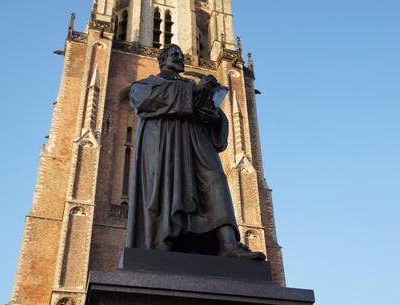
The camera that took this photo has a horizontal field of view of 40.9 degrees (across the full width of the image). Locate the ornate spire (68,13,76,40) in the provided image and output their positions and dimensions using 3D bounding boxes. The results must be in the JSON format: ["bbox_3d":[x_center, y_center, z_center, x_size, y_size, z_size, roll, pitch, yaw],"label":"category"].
[{"bbox_3d":[-11.733,-11.619,49.080,0.420,3.380,0.420,9,-36,-15],"label":"ornate spire"}]

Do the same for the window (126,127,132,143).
[{"bbox_3d":[-5.832,-1.412,44.351,0.420,1.641,0.300,9,-36,-15],"label":"window"}]

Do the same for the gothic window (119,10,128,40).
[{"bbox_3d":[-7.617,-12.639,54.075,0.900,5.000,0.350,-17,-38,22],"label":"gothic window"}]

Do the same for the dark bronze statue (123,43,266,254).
[{"bbox_3d":[-0.102,-0.084,5.587,0.950,2.900,1.020,28,-44,-36],"label":"dark bronze statue"}]

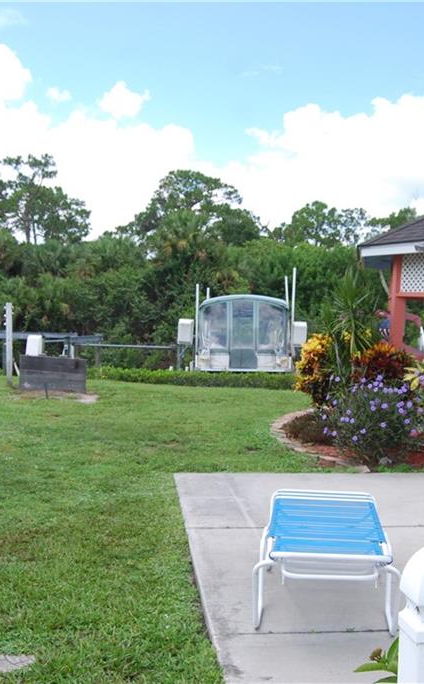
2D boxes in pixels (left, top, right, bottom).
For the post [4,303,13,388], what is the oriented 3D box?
[{"bbox_3d":[-4.024,0.040,15.217,0.130,1.630,0.130,1,2,0],"label":"post"}]

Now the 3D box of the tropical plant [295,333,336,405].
[{"bbox_3d":[1.622,0.575,11.930,0.720,1.220,0.700,2,2,11],"label":"tropical plant"}]

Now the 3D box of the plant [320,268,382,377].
[{"bbox_3d":[1.908,0.137,10.512,0.850,2.200,0.820,2,2,11],"label":"plant"}]

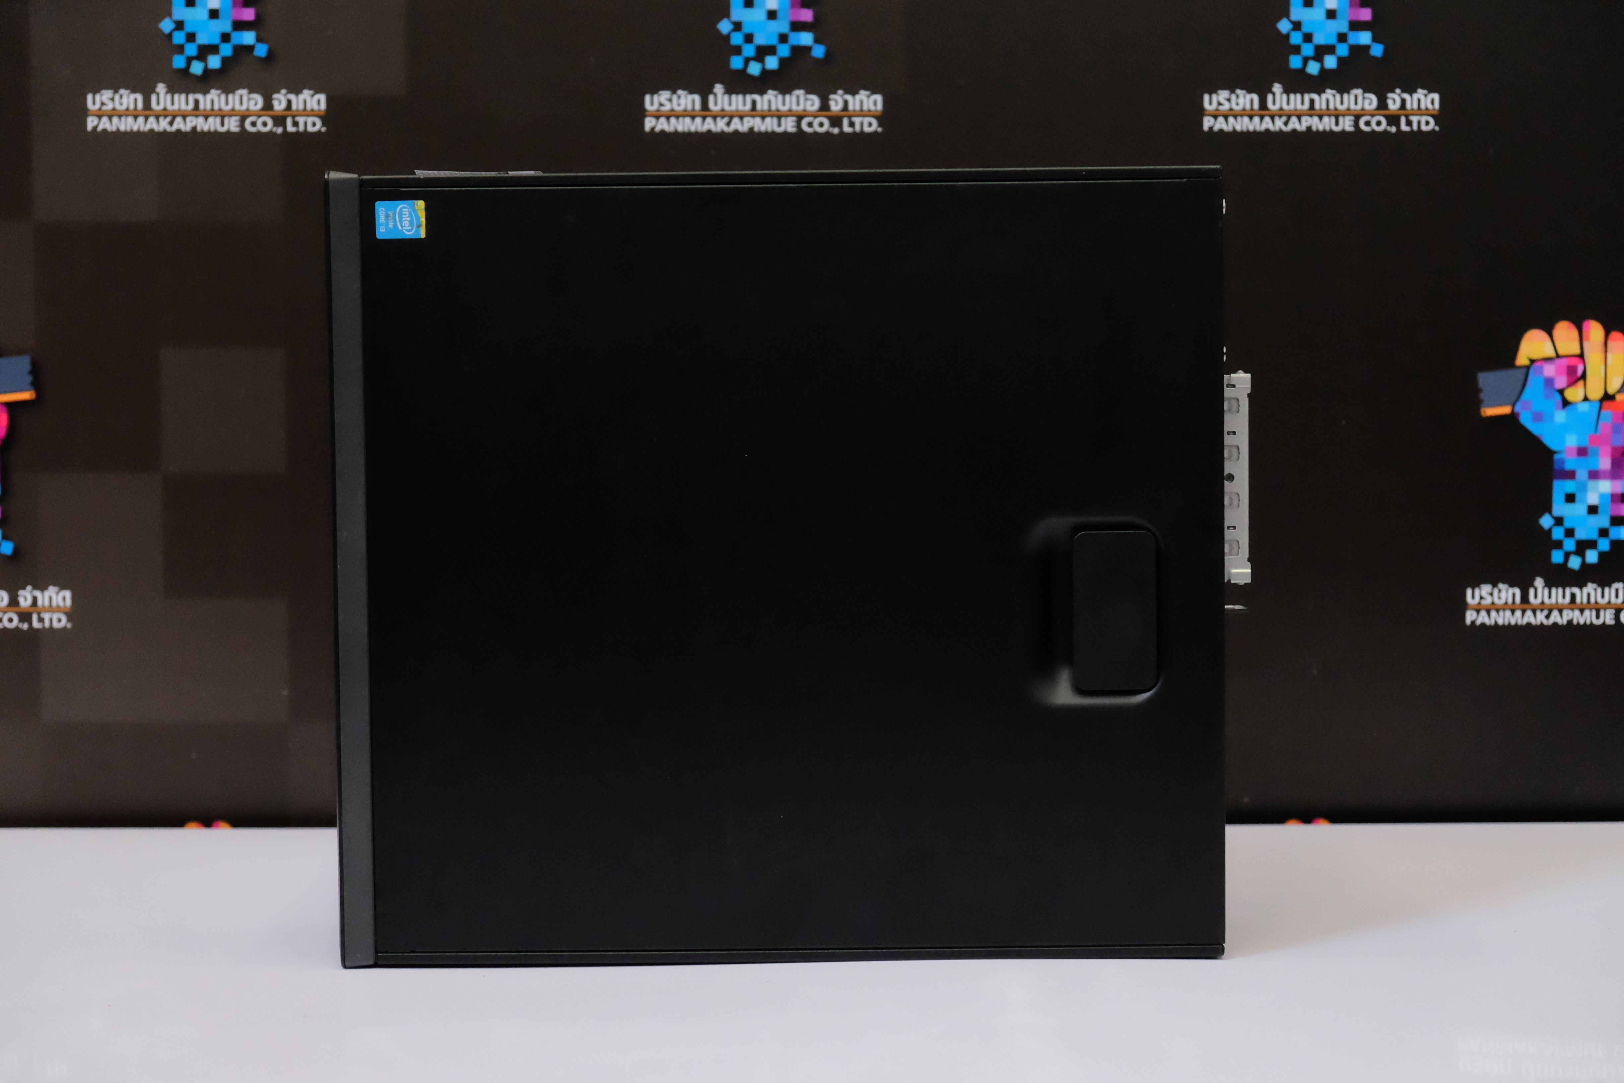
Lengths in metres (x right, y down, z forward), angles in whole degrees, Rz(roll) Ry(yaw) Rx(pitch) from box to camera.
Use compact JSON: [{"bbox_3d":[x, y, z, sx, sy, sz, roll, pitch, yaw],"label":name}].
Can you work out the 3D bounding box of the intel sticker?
[{"bbox_3d":[-0.174,-0.136,1.281,0.021,0.016,0.001,-1,3,1],"label":"intel sticker"}]

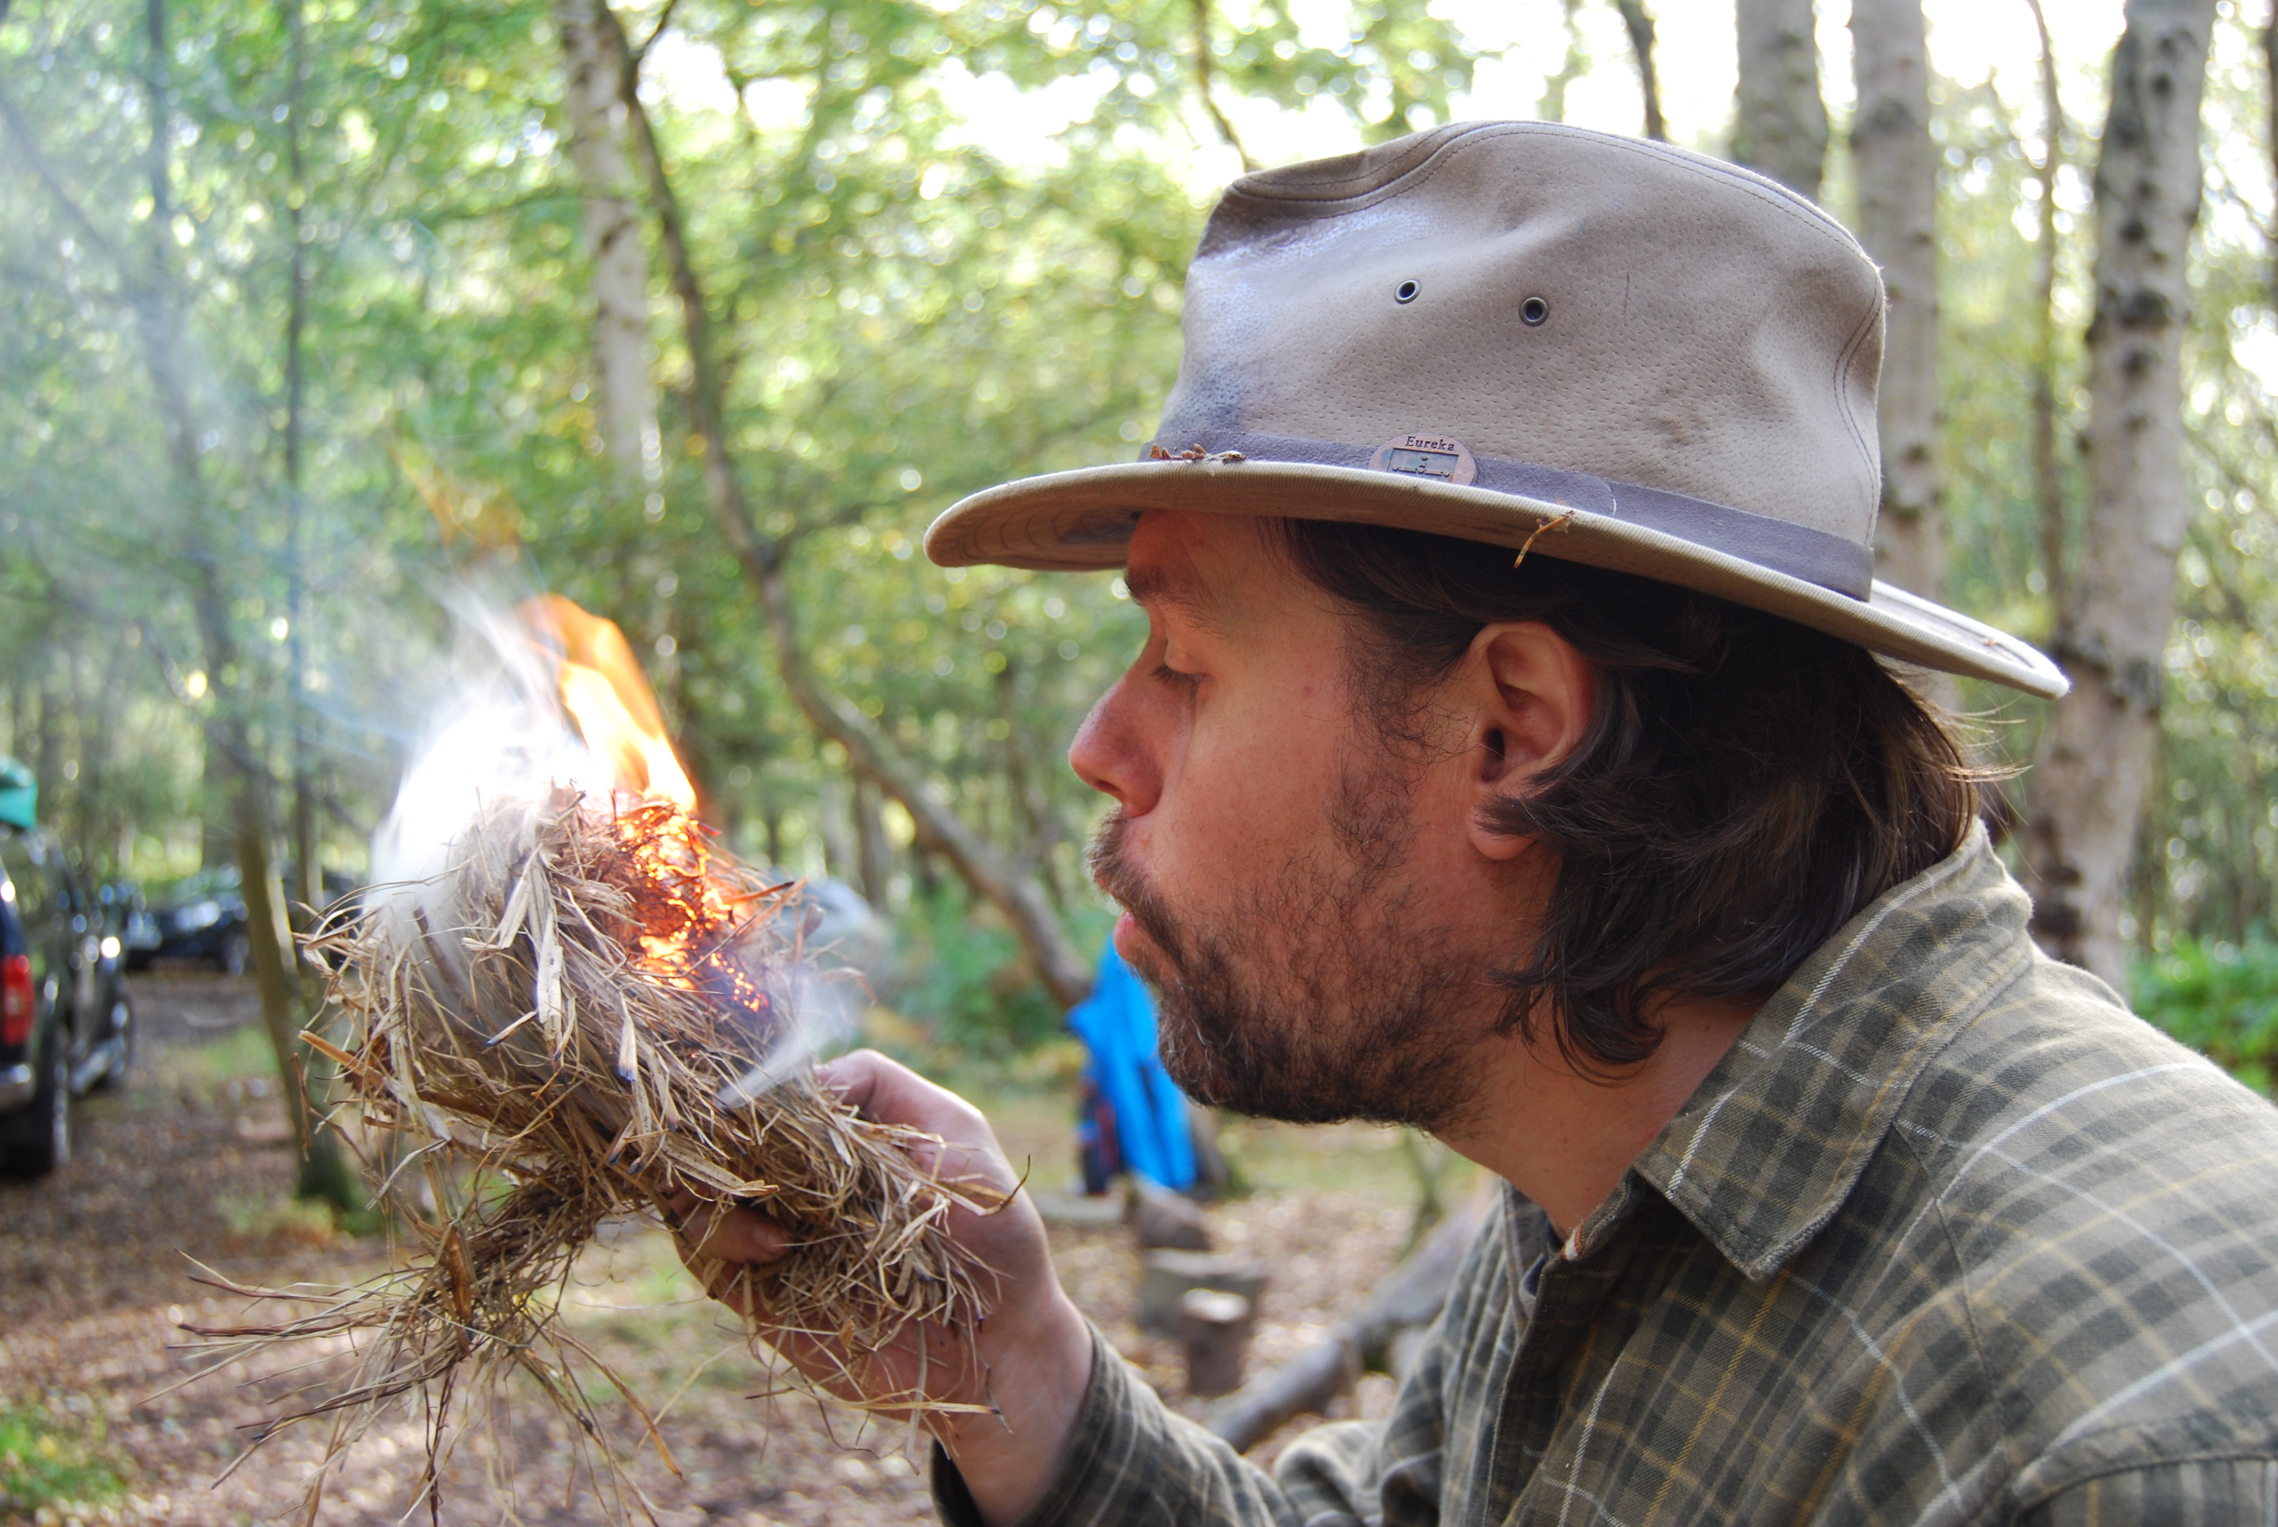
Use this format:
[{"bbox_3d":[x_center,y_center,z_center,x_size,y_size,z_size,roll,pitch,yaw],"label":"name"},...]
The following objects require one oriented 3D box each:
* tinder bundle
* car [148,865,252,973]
[{"bbox_3d":[-0.163,0.114,0.735,0.228,0.208,0.165,0,-1,0],"label":"tinder bundle"},{"bbox_3d":[-11.850,2.033,33.000,1.760,1.450,4.250,0,-1,12],"label":"car"}]

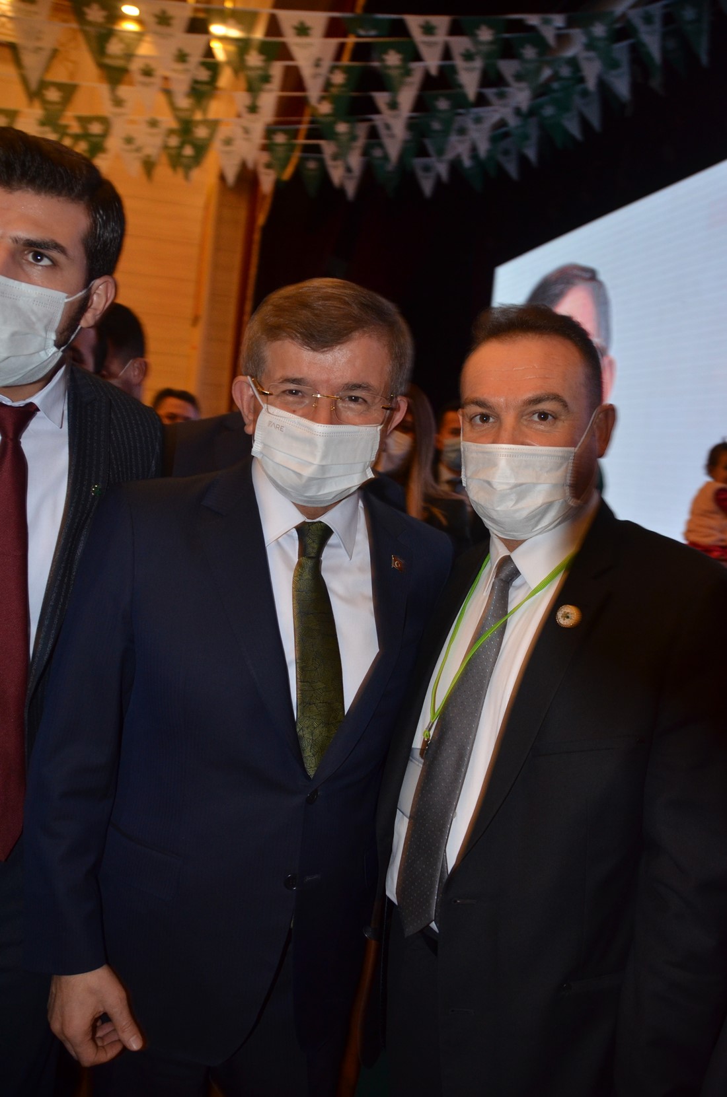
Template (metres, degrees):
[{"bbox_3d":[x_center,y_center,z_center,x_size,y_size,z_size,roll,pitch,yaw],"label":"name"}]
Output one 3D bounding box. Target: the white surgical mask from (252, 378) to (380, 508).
[{"bbox_3d":[-0.053,-0.113,0.936,0.154,0.128,0.120,6,7,-8],"label":"white surgical mask"}]

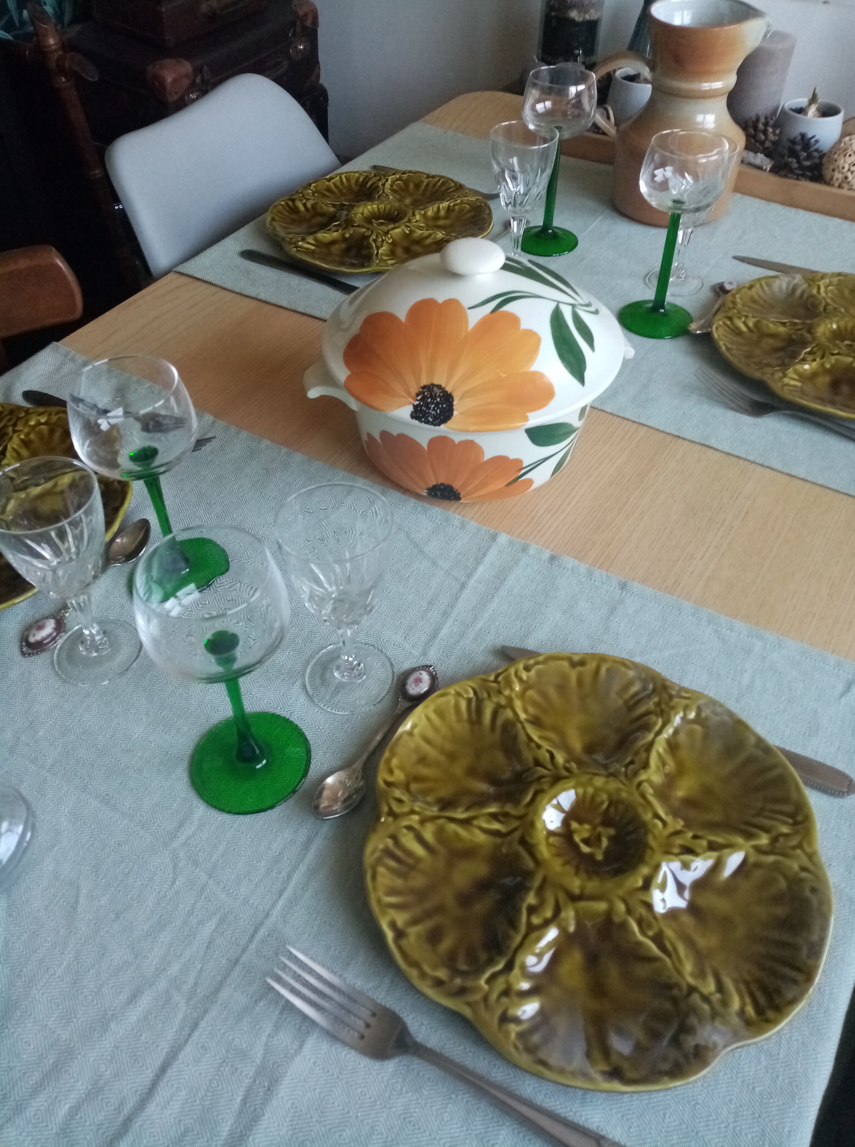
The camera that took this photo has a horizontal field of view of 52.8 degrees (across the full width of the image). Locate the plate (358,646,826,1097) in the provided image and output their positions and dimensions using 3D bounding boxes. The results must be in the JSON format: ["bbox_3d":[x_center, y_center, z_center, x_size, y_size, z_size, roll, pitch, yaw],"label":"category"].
[{"bbox_3d":[0.090,0.148,0.478,0.250,0.029,0.249,0,47,0],"label":"plate"}]

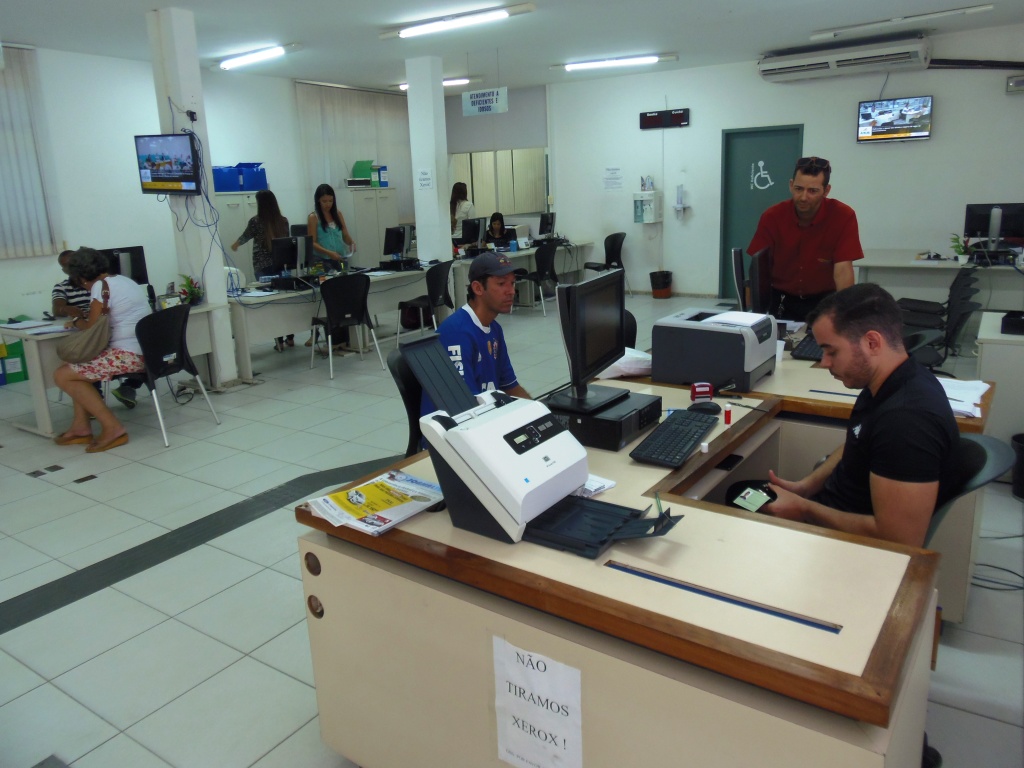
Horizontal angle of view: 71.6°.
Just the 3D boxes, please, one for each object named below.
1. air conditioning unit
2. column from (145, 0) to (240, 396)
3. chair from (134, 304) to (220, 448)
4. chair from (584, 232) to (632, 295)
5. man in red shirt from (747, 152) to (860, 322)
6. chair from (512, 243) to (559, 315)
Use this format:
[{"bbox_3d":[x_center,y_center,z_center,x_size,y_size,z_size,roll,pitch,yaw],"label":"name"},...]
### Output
[{"bbox_3d":[3.600,-3.497,7.710,1.720,0.260,0.600,8,18,32],"label":"air conditioning unit"},{"bbox_3d":[-2.567,-1.436,5.763,0.300,2.954,0.220,8,18,32],"label":"column"},{"bbox_3d":[-2.359,-0.075,4.692,0.550,0.840,0.510,3,16,19],"label":"chair"},{"bbox_3d":[1.327,-1.675,9.975,0.550,0.840,0.510,-9,17,-24],"label":"chair"},{"bbox_3d":[1.448,-0.296,3.581,0.560,1.640,0.450,7,17,29],"label":"man in red shirt"},{"bbox_3d":[0.291,-1.327,8.922,0.550,0.860,0.500,8,18,32],"label":"chair"}]

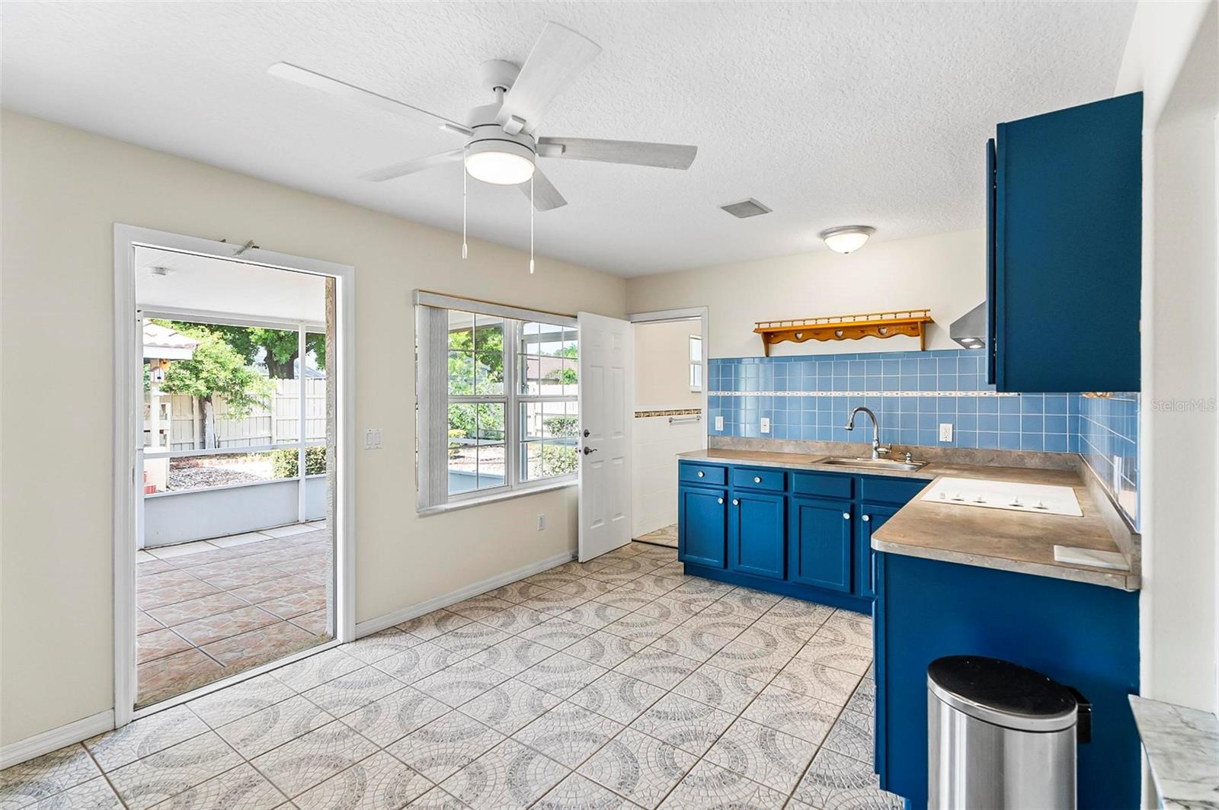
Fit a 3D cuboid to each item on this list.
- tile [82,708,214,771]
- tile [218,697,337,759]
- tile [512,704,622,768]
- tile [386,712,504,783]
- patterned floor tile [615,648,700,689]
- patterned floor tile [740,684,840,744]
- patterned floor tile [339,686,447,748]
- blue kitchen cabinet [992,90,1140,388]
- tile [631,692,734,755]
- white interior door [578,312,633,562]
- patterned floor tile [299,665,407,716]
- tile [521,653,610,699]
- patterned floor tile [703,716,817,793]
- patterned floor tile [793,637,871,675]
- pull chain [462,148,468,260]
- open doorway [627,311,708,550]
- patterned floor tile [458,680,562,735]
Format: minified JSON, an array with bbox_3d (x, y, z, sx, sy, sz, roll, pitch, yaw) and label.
[{"bbox_3d":[-1.855,1.331,2.175,0.333,0.010,0.333,1,1,37],"label":"tile"},{"bbox_3d":[-1.386,1.331,2.253,0.335,0.010,0.335,0,1,37],"label":"tile"},{"bbox_3d":[-0.163,1.326,2.184,0.335,0.010,0.335,0,1,37],"label":"tile"},{"bbox_3d":[-0.637,1.332,2.121,0.333,0.010,0.333,1,1,37],"label":"tile"},{"bbox_3d":[0.239,1.323,2.734,0.333,0.010,0.333,0,0,37],"label":"patterned floor tile"},{"bbox_3d":[0.785,1.321,2.318,0.335,0.010,0.335,0,1,37],"label":"patterned floor tile"},{"bbox_3d":[-0.910,1.329,2.320,0.335,0.010,0.335,0,1,37],"label":"patterned floor tile"},{"bbox_3d":[1.438,-0.416,1.759,0.320,0.765,0.720,0,1,37],"label":"blue kitchen cabinet"},{"bbox_3d":[0.305,1.323,2.256,0.333,0.010,0.333,0,0,37],"label":"tile"},{"bbox_3d":[-0.021,0.268,4.769,0.045,2.059,0.787,0,0,33],"label":"white interior door"},{"bbox_3d":[-1.178,1.326,2.508,0.333,0.010,0.333,1,1,37],"label":"patterned floor tile"},{"bbox_3d":[-0.230,1.324,2.659,0.335,0.010,0.335,0,1,37],"label":"tile"},{"bbox_3d":[0.584,1.333,2.068,0.333,0.010,0.333,1,1,37],"label":"patterned floor tile"},{"bbox_3d":[1.197,1.317,2.860,0.335,0.010,0.335,0,1,37],"label":"patterned floor tile"},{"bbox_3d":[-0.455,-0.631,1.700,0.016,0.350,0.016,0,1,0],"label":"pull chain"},{"bbox_3d":[0.529,0.236,4.891,0.800,2.100,0.130,0,1,37],"label":"open doorway"},{"bbox_3d":[-0.435,1.323,2.386,0.333,0.010,0.333,0,0,37],"label":"patterned floor tile"}]

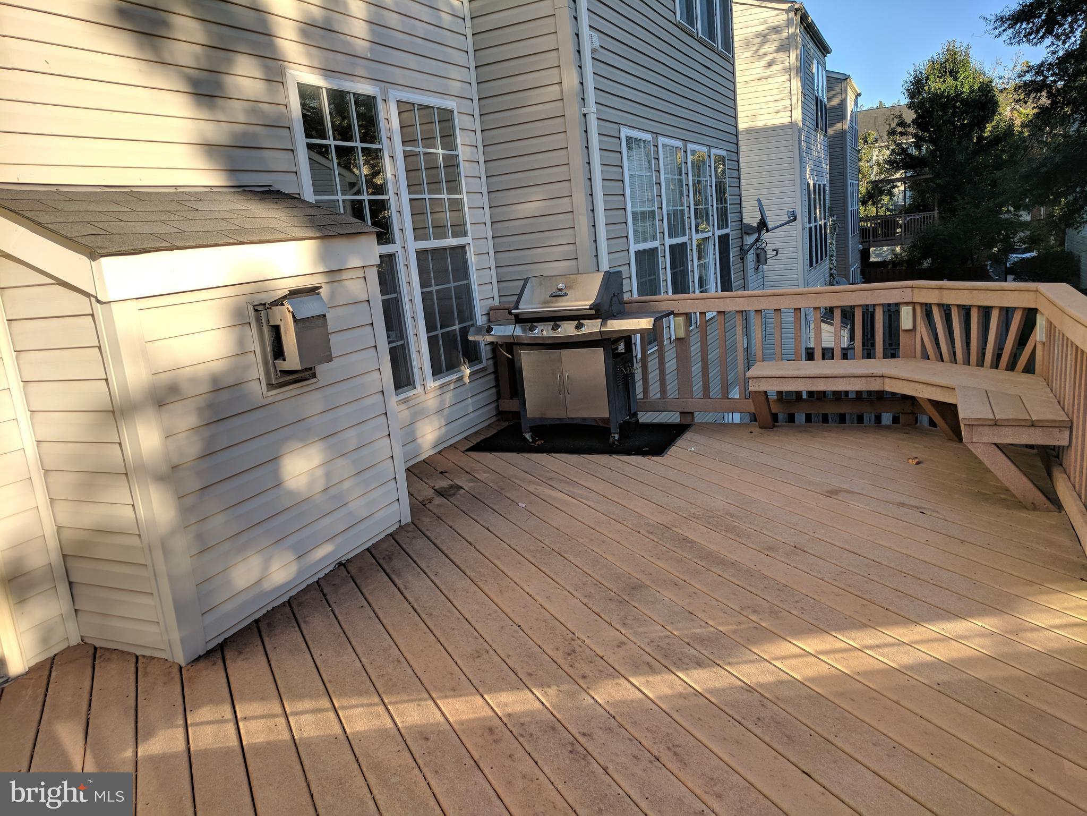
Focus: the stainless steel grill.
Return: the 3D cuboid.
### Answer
[{"bbox_3d":[0.202,-0.337,5.596,1.320,1.145,0.575,0,14,25],"label":"stainless steel grill"}]

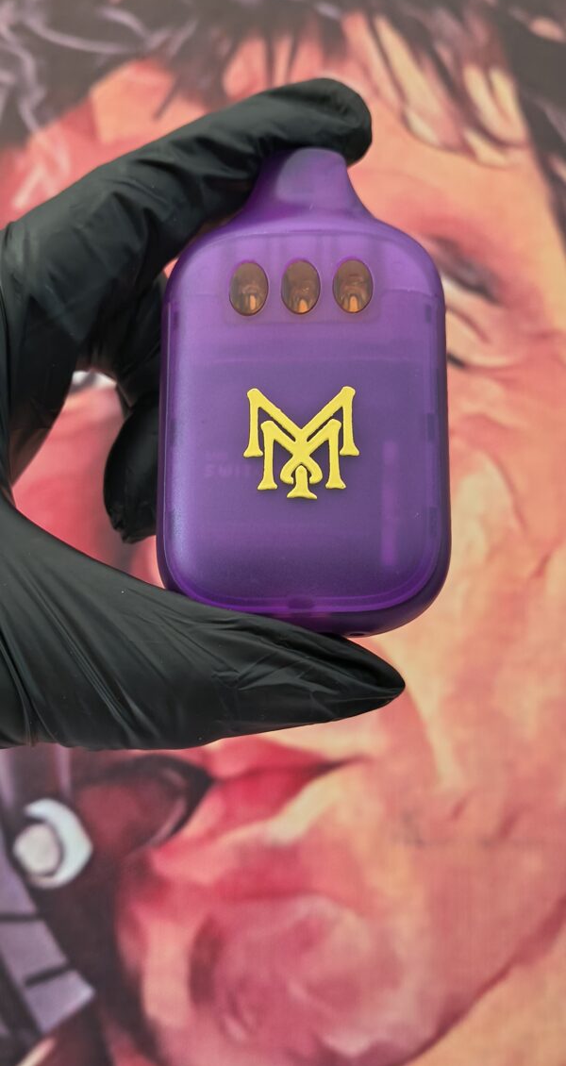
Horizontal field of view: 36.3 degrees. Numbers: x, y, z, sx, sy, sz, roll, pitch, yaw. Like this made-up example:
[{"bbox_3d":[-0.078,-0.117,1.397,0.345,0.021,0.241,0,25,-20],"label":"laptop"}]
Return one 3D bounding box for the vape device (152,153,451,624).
[{"bbox_3d":[0.004,-0.026,0.153,0.050,0.088,0.021,0,-10,5],"label":"vape device"}]

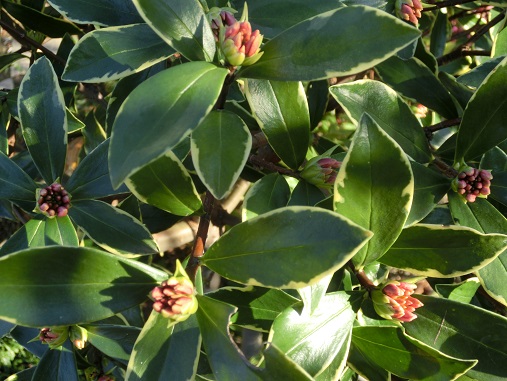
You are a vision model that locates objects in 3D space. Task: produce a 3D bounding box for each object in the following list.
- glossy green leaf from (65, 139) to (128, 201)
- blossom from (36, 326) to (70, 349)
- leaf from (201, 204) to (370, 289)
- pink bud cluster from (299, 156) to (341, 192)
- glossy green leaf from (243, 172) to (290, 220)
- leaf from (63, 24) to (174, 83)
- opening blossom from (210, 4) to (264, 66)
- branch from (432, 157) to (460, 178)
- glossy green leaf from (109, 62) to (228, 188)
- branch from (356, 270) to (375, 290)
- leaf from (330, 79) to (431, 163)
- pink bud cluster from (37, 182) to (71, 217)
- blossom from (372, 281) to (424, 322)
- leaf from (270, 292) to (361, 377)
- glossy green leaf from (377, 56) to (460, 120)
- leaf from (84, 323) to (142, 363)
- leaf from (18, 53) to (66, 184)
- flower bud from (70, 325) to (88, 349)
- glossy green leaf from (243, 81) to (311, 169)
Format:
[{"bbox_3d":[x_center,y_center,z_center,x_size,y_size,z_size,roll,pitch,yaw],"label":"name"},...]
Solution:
[{"bbox_3d":[-0.099,-0.013,0.375,0.064,0.010,0.035,-30,69,-5],"label":"glossy green leaf"},{"bbox_3d":[-0.140,0.101,0.380,0.023,0.019,0.019,-8,5,-38],"label":"blossom"},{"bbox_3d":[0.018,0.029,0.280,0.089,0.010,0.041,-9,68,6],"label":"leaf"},{"bbox_3d":[0.041,-0.009,0.330,0.026,0.021,0.021,3,2,30],"label":"pink bud cluster"},{"bbox_3d":[0.009,0.011,0.395,0.034,0.012,0.058,19,84,12],"label":"glossy green leaf"},{"bbox_3d":[-0.082,-0.089,0.355,0.090,0.013,0.036,-14,70,-6],"label":"leaf"},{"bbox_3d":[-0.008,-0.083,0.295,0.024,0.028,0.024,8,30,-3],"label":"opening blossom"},{"bbox_3d":[0.122,-0.015,0.345,0.005,0.005,0.021,-42,62,-18],"label":"branch"},{"bbox_3d":[-0.047,-0.036,0.300,0.041,0.016,0.092,40,75,14],"label":"glossy green leaf"},{"bbox_3d":[0.060,0.048,0.290,0.005,0.005,0.014,-14,51,-37],"label":"branch"},{"bbox_3d":[0.079,-0.041,0.330,0.080,0.011,0.034,36,70,8],"label":"leaf"},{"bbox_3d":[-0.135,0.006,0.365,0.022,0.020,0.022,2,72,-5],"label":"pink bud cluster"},{"bbox_3d":[0.092,0.071,0.345,0.030,0.025,0.025,11,7,38],"label":"blossom"},{"bbox_3d":[0.039,0.098,0.360,0.073,0.014,0.046,-39,68,-6],"label":"leaf"},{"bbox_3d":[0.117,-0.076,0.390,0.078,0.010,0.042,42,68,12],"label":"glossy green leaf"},{"bbox_3d":[-0.094,0.107,0.375,0.060,0.012,0.027,21,67,-6],"label":"leaf"},{"bbox_3d":[-0.134,-0.044,0.345,0.030,0.009,0.084,-6,82,-1],"label":"leaf"},{"bbox_3d":[-0.119,0.100,0.370,0.011,0.011,0.016,-3,32,-5],"label":"flower bud"},{"bbox_3d":[0.016,-0.044,0.335,0.035,0.010,0.076,-16,69,-13],"label":"glossy green leaf"}]

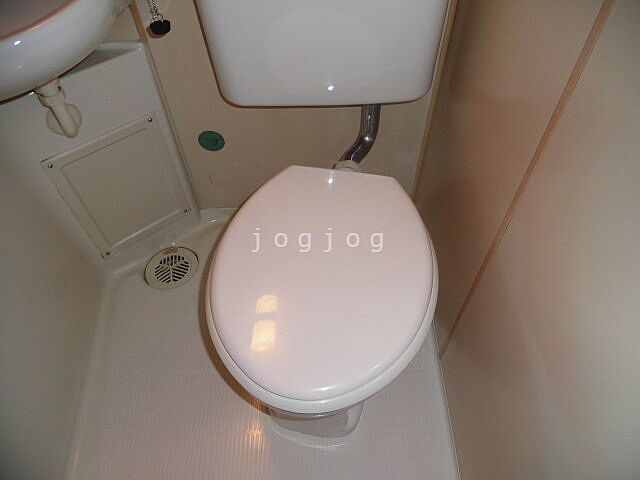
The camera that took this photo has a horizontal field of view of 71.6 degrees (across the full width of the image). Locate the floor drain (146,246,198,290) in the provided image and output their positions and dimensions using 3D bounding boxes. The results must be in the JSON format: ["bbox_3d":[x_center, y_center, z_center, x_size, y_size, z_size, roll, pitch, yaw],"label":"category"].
[{"bbox_3d":[-0.388,0.075,1.169,0.139,0.012,0.139,-1,51,0],"label":"floor drain"}]

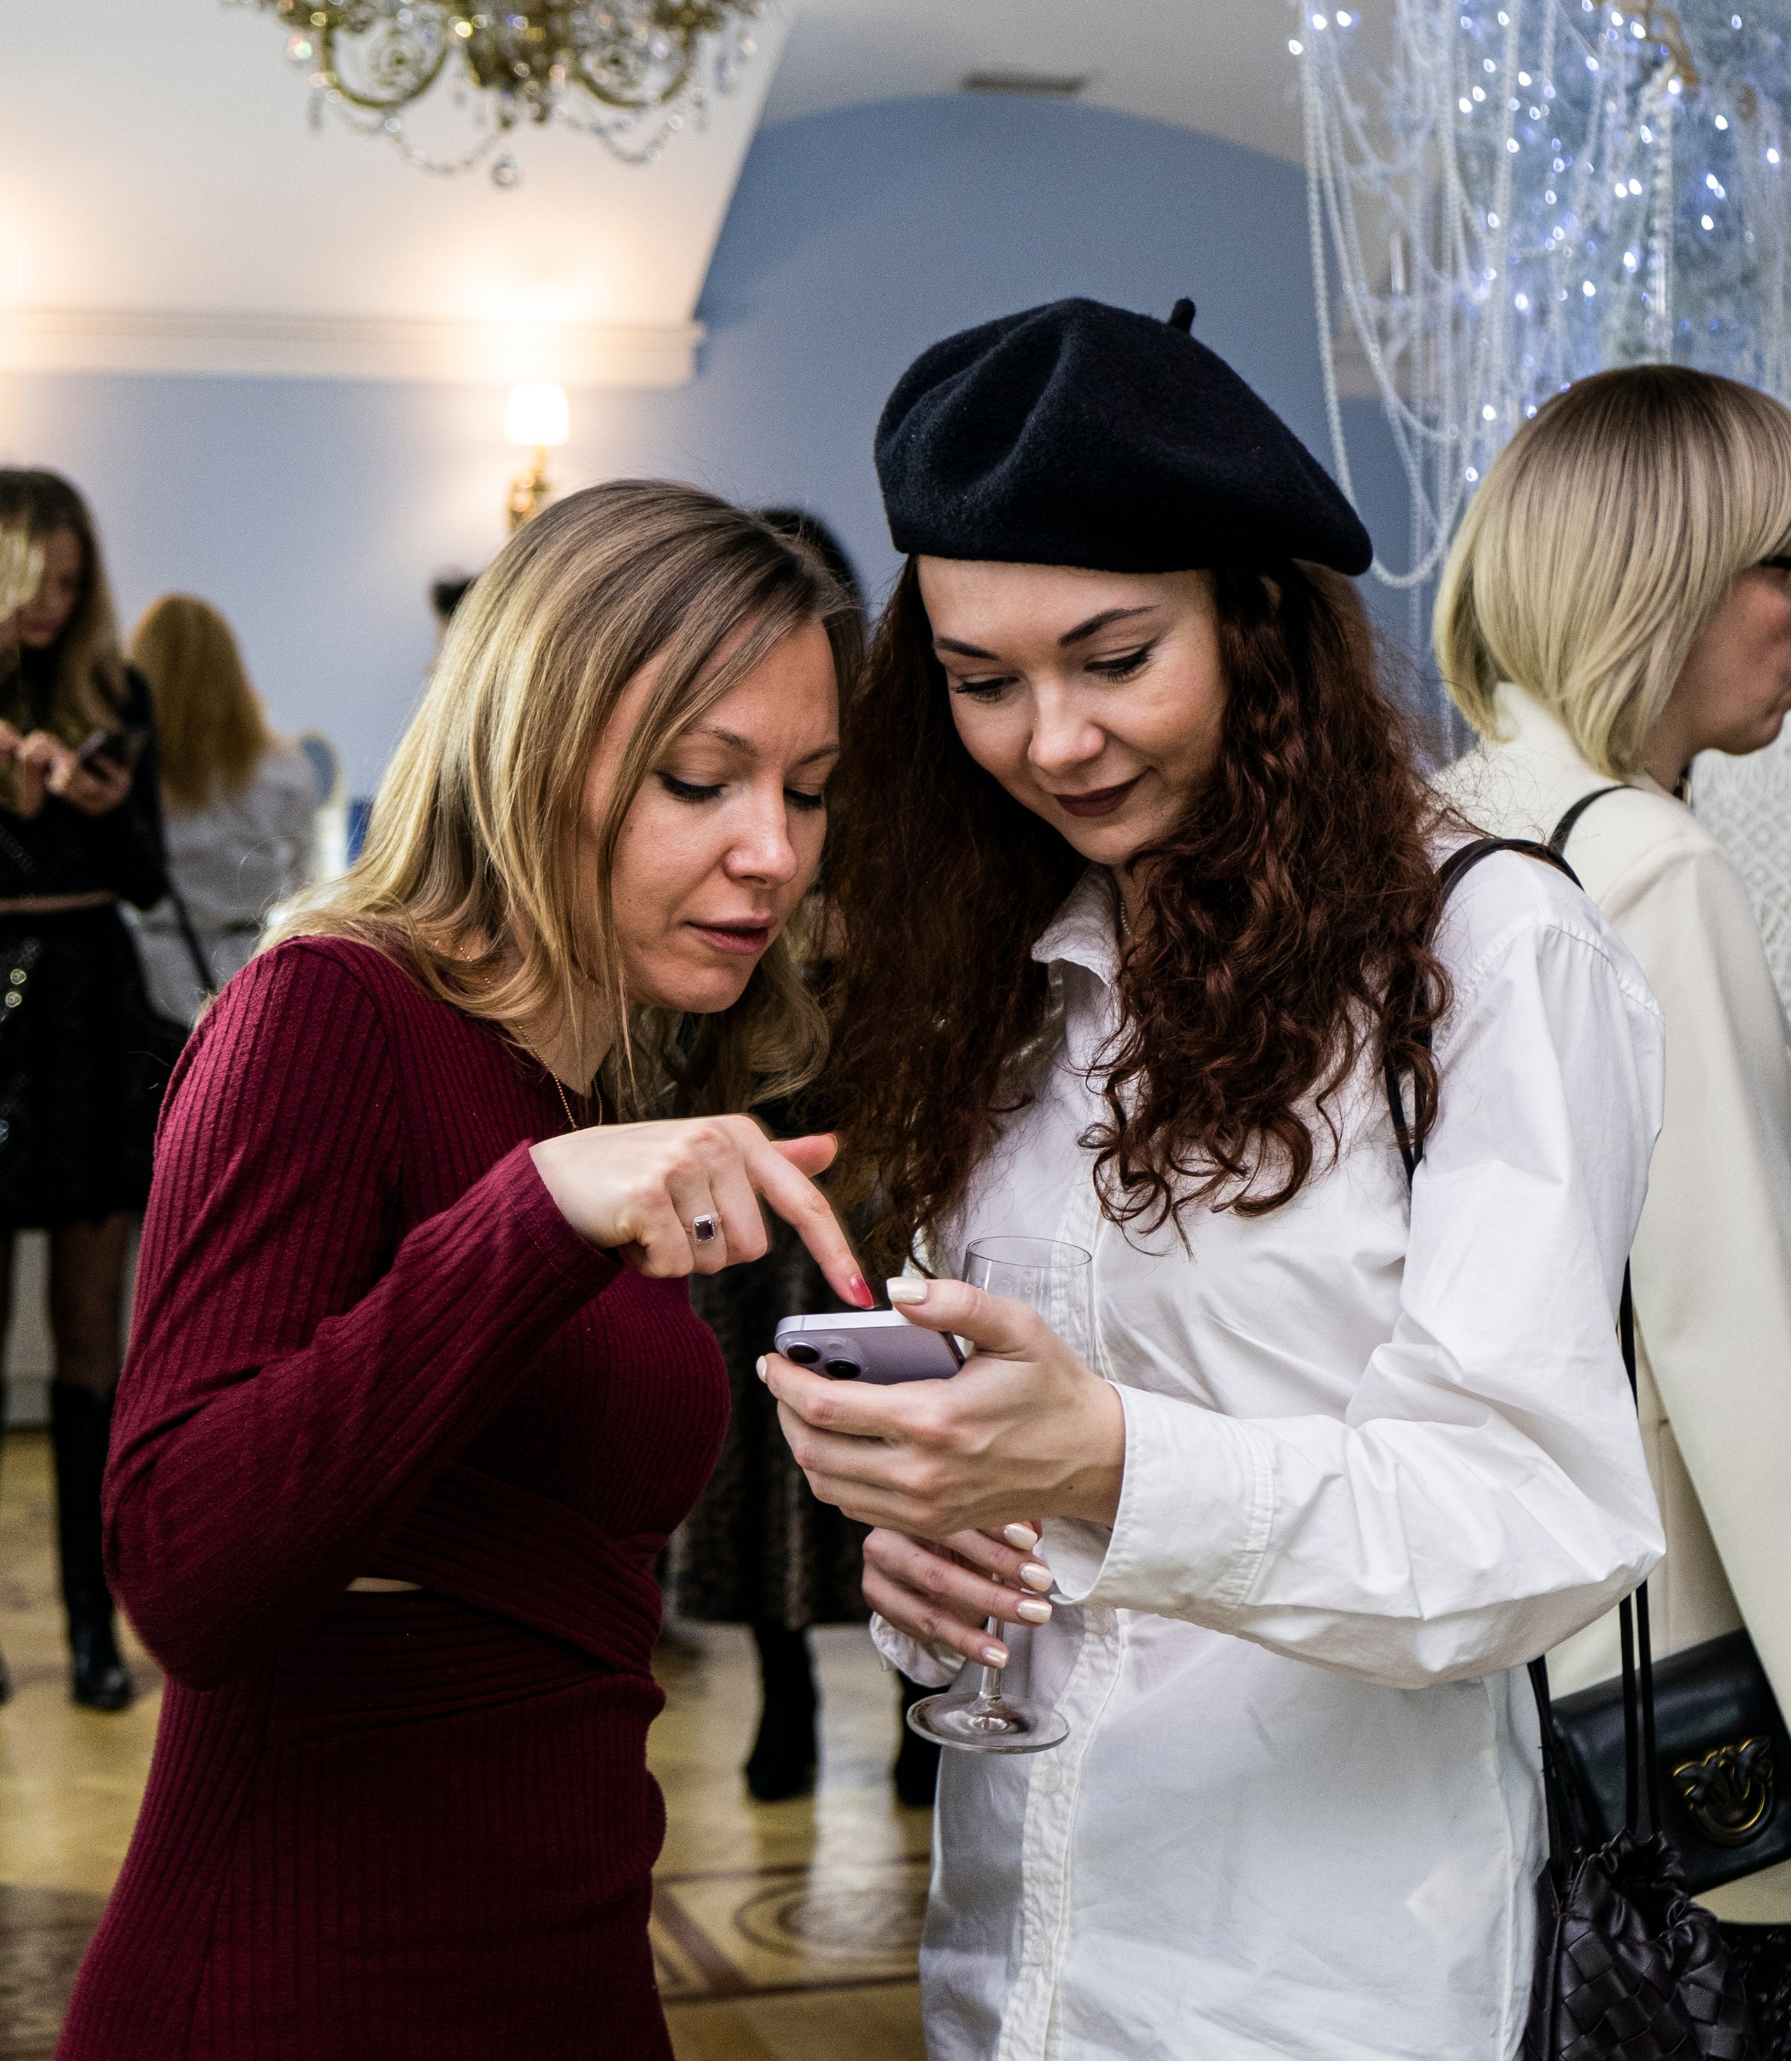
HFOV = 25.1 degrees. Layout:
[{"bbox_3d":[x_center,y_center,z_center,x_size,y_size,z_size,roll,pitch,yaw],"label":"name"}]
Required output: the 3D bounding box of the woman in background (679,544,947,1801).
[{"bbox_3d":[-0.094,0.152,5.330,0.460,1.680,0.320,3,6,23],"label":"woman in background"}]

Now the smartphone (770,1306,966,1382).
[{"bbox_3d":[0.004,0.161,1.684,0.071,0.008,0.147,-4,-38,18],"label":"smartphone"}]

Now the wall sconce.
[{"bbox_3d":[-0.681,-1.046,7.572,0.130,0.330,0.190,-1,6,-16],"label":"wall sconce"}]

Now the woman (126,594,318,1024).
[{"bbox_3d":[-1.208,-0.003,7.200,0.450,1.580,0.280,0,6,-6],"label":"woman"}]

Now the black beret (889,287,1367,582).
[{"bbox_3d":[0.111,-0.288,1.950,0.245,0.135,0.260,0,12,0],"label":"black beret"}]

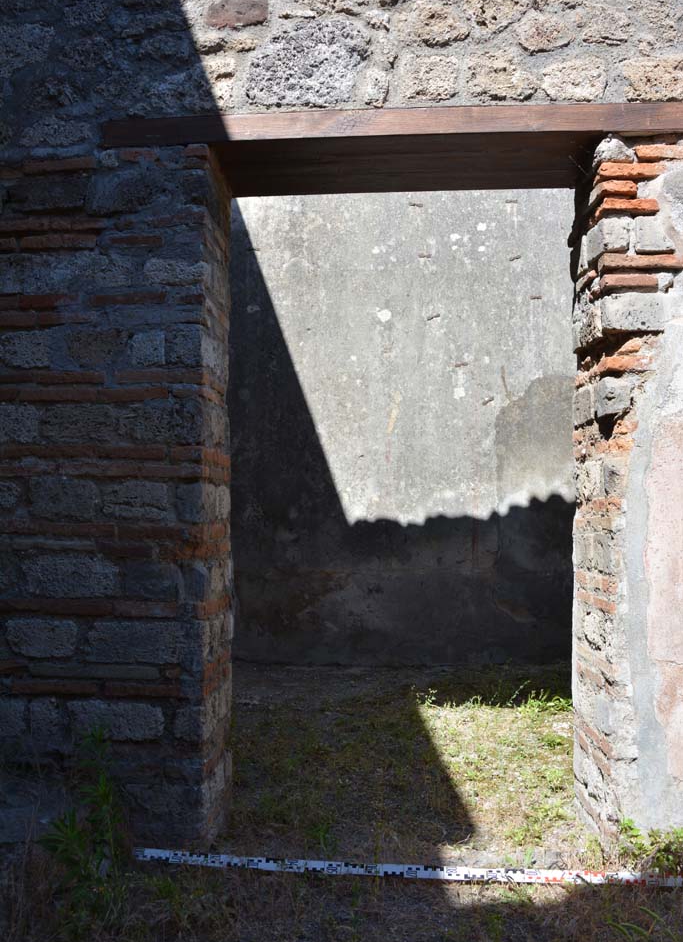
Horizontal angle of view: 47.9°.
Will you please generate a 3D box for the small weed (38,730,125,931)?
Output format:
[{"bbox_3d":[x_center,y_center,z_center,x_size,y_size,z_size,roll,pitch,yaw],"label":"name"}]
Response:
[{"bbox_3d":[-0.588,0.805,1.745,0.195,0.450,0.190,0,2,0],"label":"small weed"}]

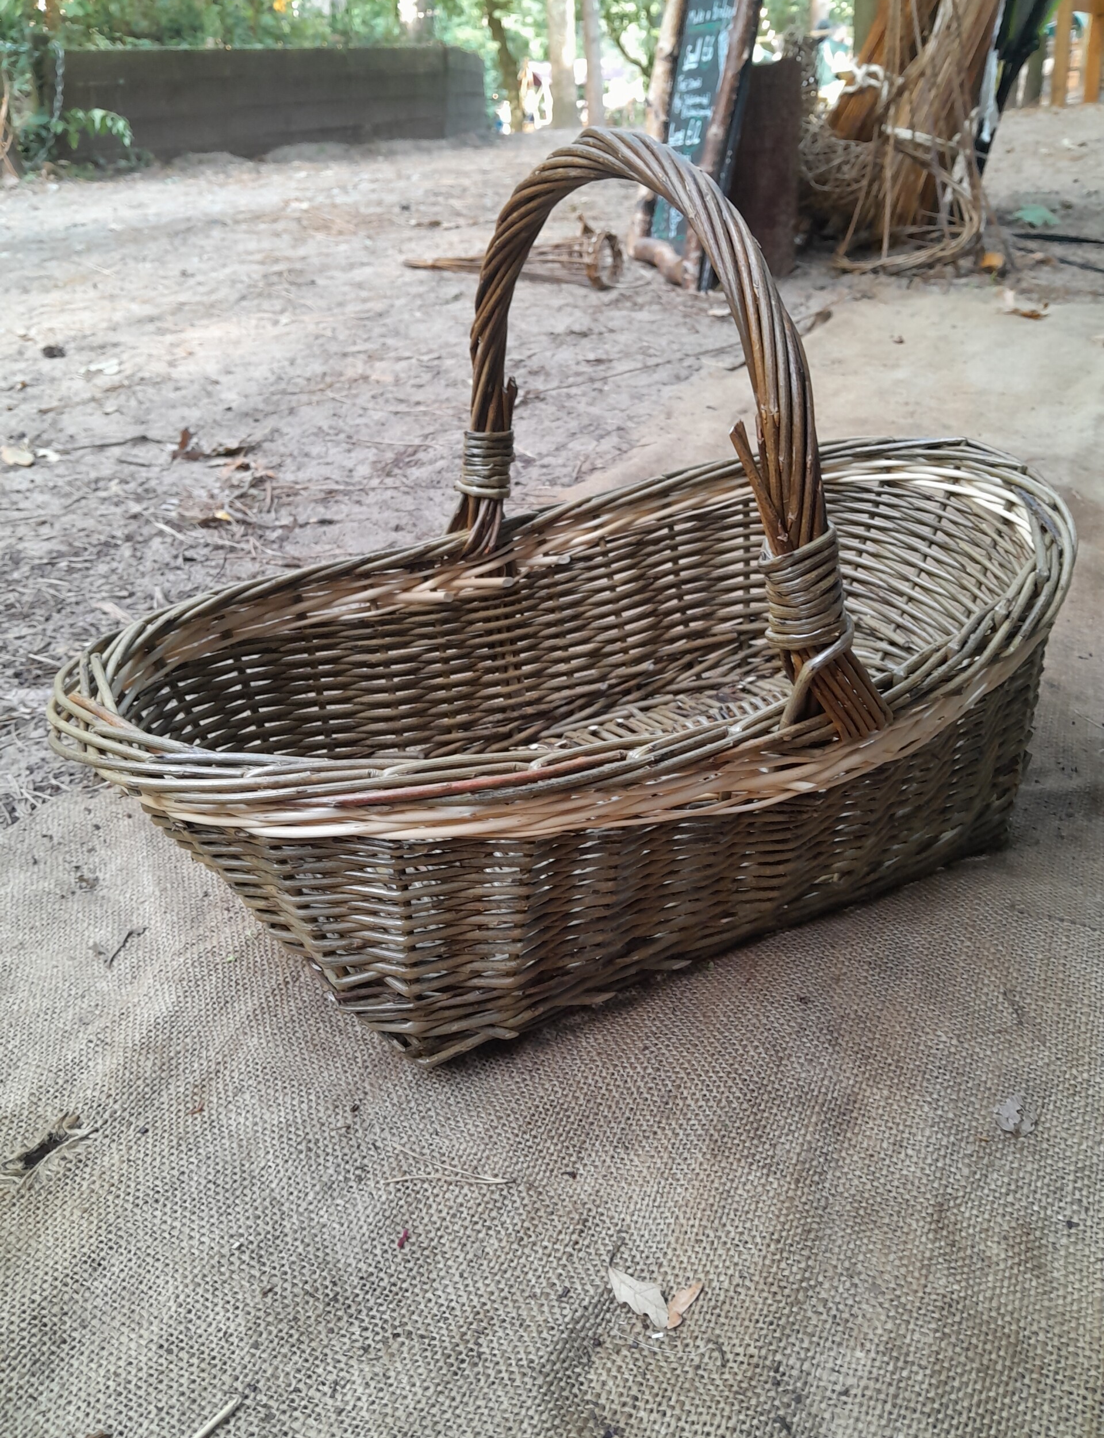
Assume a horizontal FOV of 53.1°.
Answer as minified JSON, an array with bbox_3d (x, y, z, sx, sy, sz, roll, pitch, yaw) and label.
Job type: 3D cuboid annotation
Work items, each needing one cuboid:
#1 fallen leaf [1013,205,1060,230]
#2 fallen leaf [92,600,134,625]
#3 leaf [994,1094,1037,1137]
[{"bbox_3d":[1.395,-1.447,3.177,0.115,0.058,0.090,-1,32,1],"label":"fallen leaf"},{"bbox_3d":[-0.421,-0.103,1.067,0.067,0.014,0.012,27,43,37],"label":"fallen leaf"},{"bbox_3d":[0.233,0.200,0.554,0.024,0.007,0.019,-19,37,-24],"label":"leaf"}]

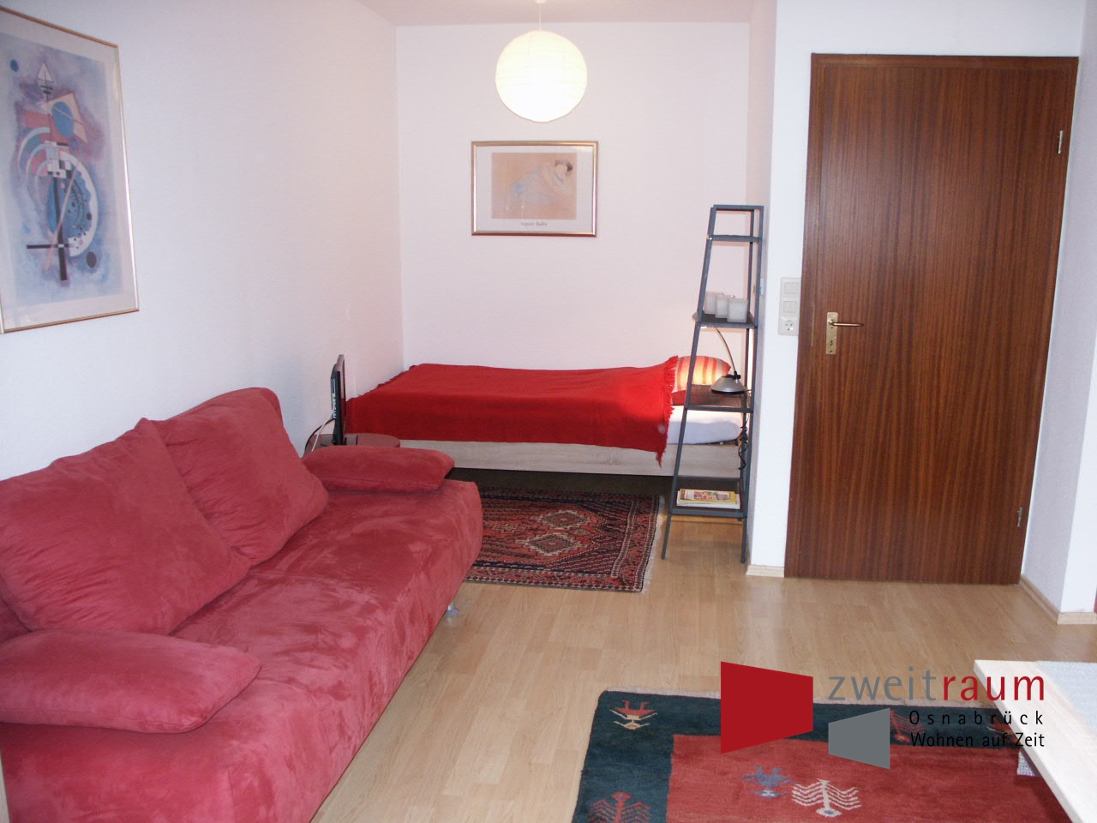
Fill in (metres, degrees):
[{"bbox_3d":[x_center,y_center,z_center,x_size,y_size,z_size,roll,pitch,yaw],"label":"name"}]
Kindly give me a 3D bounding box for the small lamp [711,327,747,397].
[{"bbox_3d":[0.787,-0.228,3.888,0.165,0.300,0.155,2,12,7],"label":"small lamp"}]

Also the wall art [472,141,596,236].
[{"bbox_3d":[-0.080,-1.266,5.049,0.725,0.540,0.025,2,12,7],"label":"wall art"}]

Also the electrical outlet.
[{"bbox_3d":[0.923,-0.398,3.397,0.082,0.225,0.015,2,12,7],"label":"electrical outlet"}]

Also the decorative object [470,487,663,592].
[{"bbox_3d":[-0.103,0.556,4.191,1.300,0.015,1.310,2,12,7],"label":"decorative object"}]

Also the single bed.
[{"bbox_3d":[0.027,0.090,4.859,1.990,0.590,0.960,2,12,7],"label":"single bed"}]

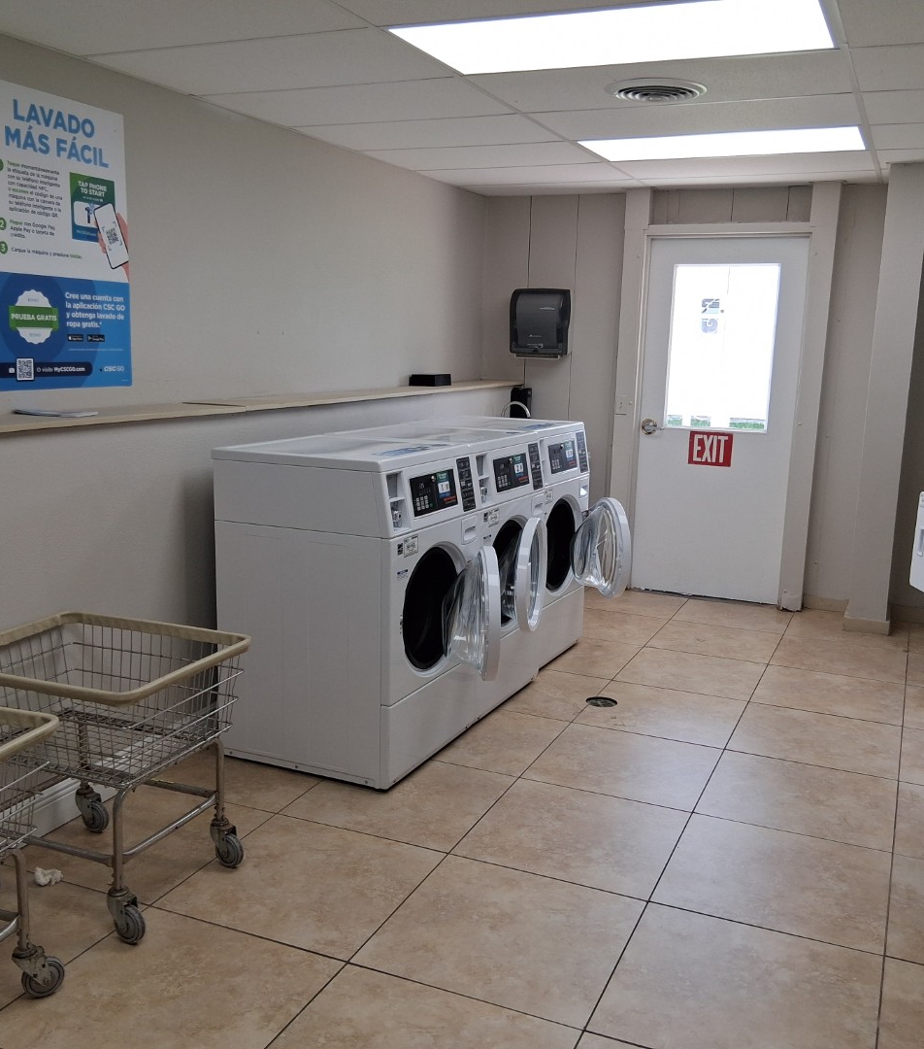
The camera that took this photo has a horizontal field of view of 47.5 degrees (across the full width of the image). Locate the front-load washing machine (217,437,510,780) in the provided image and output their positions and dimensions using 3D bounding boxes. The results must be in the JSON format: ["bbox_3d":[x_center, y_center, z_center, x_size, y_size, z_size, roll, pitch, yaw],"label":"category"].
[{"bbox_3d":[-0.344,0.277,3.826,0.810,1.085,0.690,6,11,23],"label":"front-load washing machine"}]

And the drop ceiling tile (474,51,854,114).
[{"bbox_3d":[0.679,-1.510,3.582,1.209,0.016,0.600,6,11,23],"label":"drop ceiling tile"}]

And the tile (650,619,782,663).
[{"bbox_3d":[1.307,0.598,5.382,0.592,0.010,0.592,6,11,23],"label":"tile"}]

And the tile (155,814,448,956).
[{"bbox_3d":[-0.431,0.995,2.937,0.594,0.010,0.594,6,11,23],"label":"tile"}]

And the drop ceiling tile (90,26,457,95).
[{"bbox_3d":[-0.615,-1.522,3.478,1.064,0.016,0.600,6,11,23],"label":"drop ceiling tile"}]

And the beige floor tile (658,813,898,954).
[{"bbox_3d":[0.899,1.008,2.998,0.592,0.010,0.592,6,11,23],"label":"beige floor tile"}]

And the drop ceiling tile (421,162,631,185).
[{"bbox_3d":[0.352,-1.891,5.676,1.057,0.016,0.605,6,11,23],"label":"drop ceiling tile"}]

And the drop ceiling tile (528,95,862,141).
[{"bbox_3d":[0.908,-1.579,4.072,1.210,0.016,0.600,6,11,23],"label":"drop ceiling tile"}]

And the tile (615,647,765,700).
[{"bbox_3d":[1.089,0.697,4.932,0.603,0.010,0.603,6,11,23],"label":"tile"}]

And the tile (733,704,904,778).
[{"bbox_3d":[1.392,0.842,4.118,0.600,0.010,0.600,6,11,23],"label":"tile"}]

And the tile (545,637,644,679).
[{"bbox_3d":[0.524,0.633,5.076,0.592,0.010,0.592,6,11,23],"label":"tile"}]

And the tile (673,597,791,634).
[{"bbox_3d":[1.546,0.509,5.920,0.592,0.010,0.592,6,11,23],"label":"tile"}]

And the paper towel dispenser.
[{"bbox_3d":[0.462,-1.209,6.344,0.320,0.410,0.220,6,11,23],"label":"paper towel dispenser"}]

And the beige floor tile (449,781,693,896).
[{"bbox_3d":[0.354,0.954,3.230,0.592,0.010,0.592,6,11,23],"label":"beige floor tile"}]

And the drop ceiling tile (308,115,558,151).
[{"bbox_3d":[-0.135,-1.702,4.564,1.057,0.016,0.605,6,11,23],"label":"drop ceiling tile"}]

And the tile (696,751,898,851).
[{"bbox_3d":[1.161,0.939,3.604,0.603,0.010,0.603,6,11,23],"label":"tile"}]

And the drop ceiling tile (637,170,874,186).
[{"bbox_3d":[1.580,-1.844,5.627,1.200,0.016,0.440,6,11,23],"label":"drop ceiling tile"}]

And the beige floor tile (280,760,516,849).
[{"bbox_3d":[-0.193,0.904,3.498,0.600,0.010,0.600,6,11,23],"label":"beige floor tile"}]

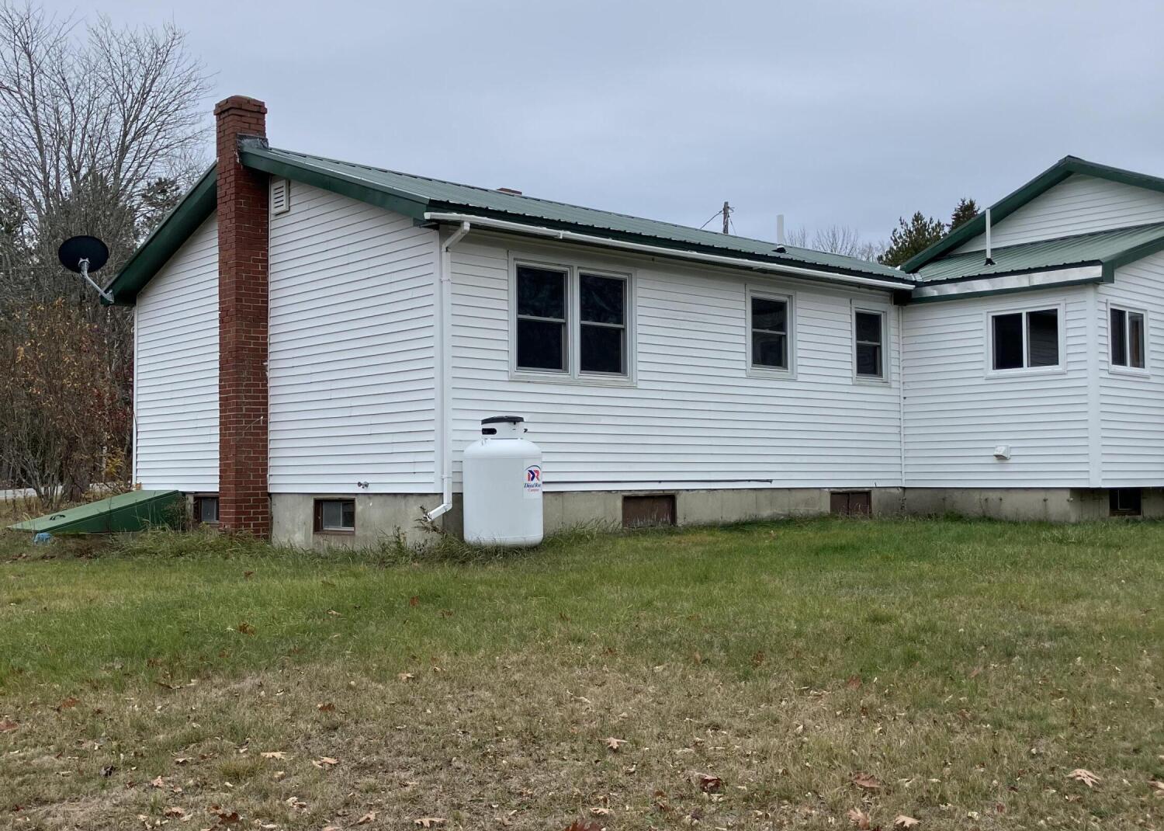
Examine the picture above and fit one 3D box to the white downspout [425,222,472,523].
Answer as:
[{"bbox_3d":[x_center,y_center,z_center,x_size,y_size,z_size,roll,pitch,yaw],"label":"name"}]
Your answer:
[{"bbox_3d":[-1.251,-0.416,11.936,0.290,2.840,0.440,2,-4,-41],"label":"white downspout"}]

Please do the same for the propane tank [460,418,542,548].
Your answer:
[{"bbox_3d":[-0.749,0.640,11.970,0.760,1.258,0.760,0,-3,0],"label":"propane tank"}]

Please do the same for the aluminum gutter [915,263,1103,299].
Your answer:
[{"bbox_3d":[5.259,-1.644,15.719,0.100,0.140,2.570,2,-4,-42],"label":"aluminum gutter"}]

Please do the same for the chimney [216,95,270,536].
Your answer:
[{"bbox_3d":[-4.000,-1.122,14.859,0.450,5.170,0.440,2,-4,-42],"label":"chimney"}]

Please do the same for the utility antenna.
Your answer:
[{"bbox_3d":[-6.913,-2.045,17.500,0.760,0.950,0.620,1,-3,-22],"label":"utility antenna"}]

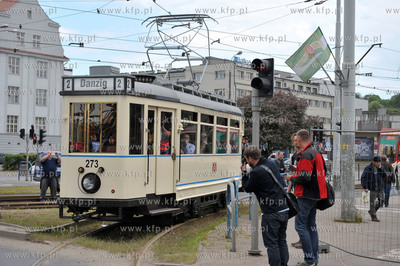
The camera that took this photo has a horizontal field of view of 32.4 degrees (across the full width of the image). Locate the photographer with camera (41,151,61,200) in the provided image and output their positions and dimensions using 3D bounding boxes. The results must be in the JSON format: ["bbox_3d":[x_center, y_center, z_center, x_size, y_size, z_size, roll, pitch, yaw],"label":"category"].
[{"bbox_3d":[-5.119,1.474,23.600,0.680,1.750,0.480,1,-1,-6],"label":"photographer with camera"}]

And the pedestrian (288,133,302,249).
[{"bbox_3d":[1.510,0.880,10.500,0.520,1.750,0.400,0,-2,34],"label":"pedestrian"}]

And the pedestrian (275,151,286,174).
[{"bbox_3d":[2.993,1.519,25.500,0.400,1.740,0.520,0,-2,44],"label":"pedestrian"}]

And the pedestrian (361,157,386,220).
[{"bbox_3d":[4.508,1.448,17.800,0.620,1.710,0.480,2,-2,-20],"label":"pedestrian"}]

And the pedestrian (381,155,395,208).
[{"bbox_3d":[6.019,1.557,22.000,0.500,1.680,0.420,1,-1,18],"label":"pedestrian"}]

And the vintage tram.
[{"bbox_3d":[-0.627,0.570,18.653,2.220,3.200,10.500,1,-1,17],"label":"vintage tram"}]

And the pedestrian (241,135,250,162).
[{"bbox_3d":[1.444,0.990,21.700,0.520,1.760,0.380,1,-1,9],"label":"pedestrian"}]

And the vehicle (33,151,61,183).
[{"bbox_3d":[-6.800,1.908,37.000,4.600,1.820,1.850,2,-2,-35],"label":"vehicle"}]

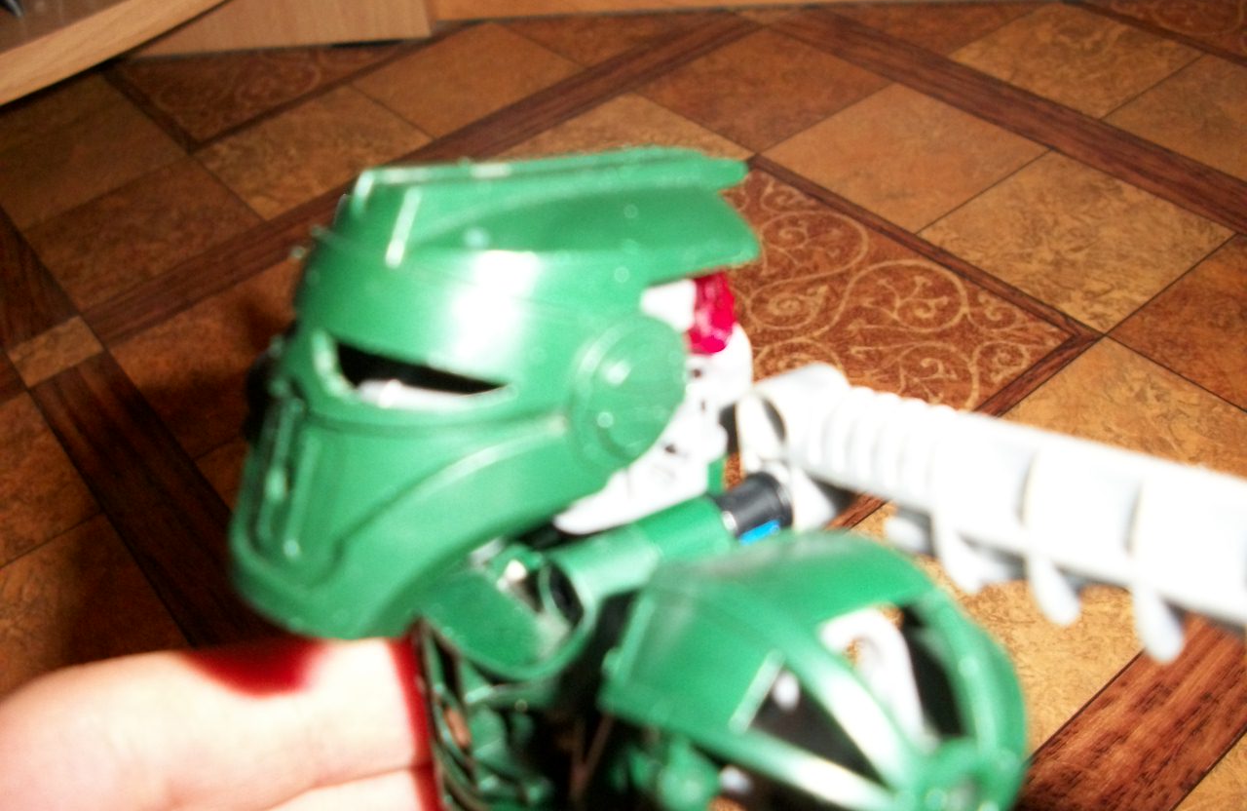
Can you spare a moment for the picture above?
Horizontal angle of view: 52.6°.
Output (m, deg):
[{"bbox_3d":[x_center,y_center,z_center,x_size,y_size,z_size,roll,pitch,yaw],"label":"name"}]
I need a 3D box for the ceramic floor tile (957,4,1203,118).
[{"bbox_3d":[0.278,-0.210,0.772,0.118,0.009,0.118,-31,46,-24],"label":"ceramic floor tile"}]

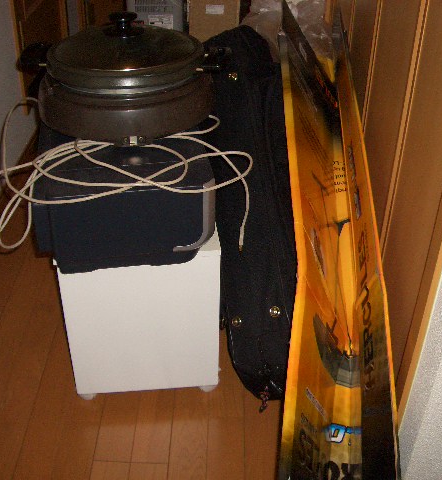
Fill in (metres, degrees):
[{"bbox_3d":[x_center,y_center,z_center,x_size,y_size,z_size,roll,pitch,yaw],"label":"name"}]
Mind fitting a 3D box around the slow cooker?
[{"bbox_3d":[-0.197,-0.352,1.312,0.430,0.210,0.370,-3,33,-7],"label":"slow cooker"}]

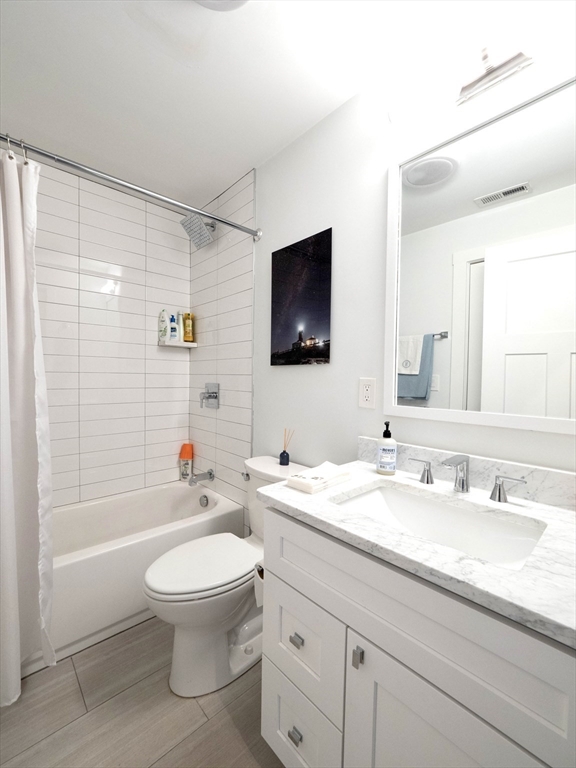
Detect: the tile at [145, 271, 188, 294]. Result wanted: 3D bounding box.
[{"bbox_3d":[-0.886,-0.744,2.319,0.331,0.101,0.010,-1,2,-43],"label":"tile"}]

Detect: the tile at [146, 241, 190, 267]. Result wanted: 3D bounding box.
[{"bbox_3d":[-0.890,-0.958,2.322,0.337,0.102,0.010,-1,2,-43],"label":"tile"}]

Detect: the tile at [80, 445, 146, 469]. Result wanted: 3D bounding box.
[{"bbox_3d":[-1.181,0.499,2.122,0.401,0.101,0.010,-1,2,-43],"label":"tile"}]

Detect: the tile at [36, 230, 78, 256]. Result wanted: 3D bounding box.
[{"bbox_3d":[-1.455,-0.848,1.797,0.405,0.102,0.010,-1,2,-43],"label":"tile"}]

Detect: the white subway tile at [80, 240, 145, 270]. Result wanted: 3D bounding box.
[{"bbox_3d":[-1.150,-0.844,2.064,0.397,0.101,0.010,-1,2,-43],"label":"white subway tile"}]

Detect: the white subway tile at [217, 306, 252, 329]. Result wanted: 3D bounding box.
[{"bbox_3d":[-0.349,-0.423,2.016,0.010,0.101,0.406,-1,2,-43],"label":"white subway tile"}]

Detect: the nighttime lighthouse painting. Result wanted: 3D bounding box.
[{"bbox_3d":[0.061,-0.402,1.562,0.020,0.613,0.415,-1,2,-43],"label":"nighttime lighthouse painting"}]

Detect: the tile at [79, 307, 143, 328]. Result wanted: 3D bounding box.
[{"bbox_3d":[-1.167,-0.438,2.085,0.398,0.102,0.010,-1,2,-43],"label":"tile"}]

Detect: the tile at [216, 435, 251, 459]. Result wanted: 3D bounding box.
[{"bbox_3d":[-0.354,0.406,2.020,0.010,0.101,0.407,-1,2,-43],"label":"tile"}]

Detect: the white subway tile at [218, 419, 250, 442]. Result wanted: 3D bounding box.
[{"bbox_3d":[-0.356,0.302,2.021,0.010,0.100,0.405,-1,2,-43],"label":"white subway tile"}]

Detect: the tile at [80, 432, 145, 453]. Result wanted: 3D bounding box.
[{"bbox_3d":[-1.179,0.395,2.119,0.401,0.101,0.010,-1,2,-43],"label":"tile"}]

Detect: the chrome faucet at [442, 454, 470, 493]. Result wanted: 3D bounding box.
[{"bbox_3d":[0.497,0.276,0.921,0.124,0.101,0.042,-1,2,-43],"label":"chrome faucet"}]

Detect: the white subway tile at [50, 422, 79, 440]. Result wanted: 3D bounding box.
[{"bbox_3d":[-1.472,0.290,1.830,0.405,0.102,0.010,-1,2,-43],"label":"white subway tile"}]

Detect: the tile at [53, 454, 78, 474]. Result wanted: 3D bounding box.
[{"bbox_3d":[-1.462,0.497,1.825,0.400,0.100,0.010,-1,2,-43],"label":"tile"}]

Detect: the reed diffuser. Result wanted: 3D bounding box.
[{"bbox_3d":[0.000,0.316,1.550,0.070,0.182,0.060,1,2,0],"label":"reed diffuser"}]

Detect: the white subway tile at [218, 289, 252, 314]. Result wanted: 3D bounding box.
[{"bbox_3d":[-0.344,-0.527,2.000,0.010,0.102,0.414,-1,2,-43],"label":"white subway tile"}]

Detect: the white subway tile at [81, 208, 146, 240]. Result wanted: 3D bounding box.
[{"bbox_3d":[-1.158,-1.058,2.067,0.398,0.102,0.010,-1,2,-43],"label":"white subway tile"}]

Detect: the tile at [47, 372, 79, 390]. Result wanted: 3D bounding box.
[{"bbox_3d":[-1.450,-0.018,1.811,0.396,0.101,0.012,-1,2,-43],"label":"tile"}]

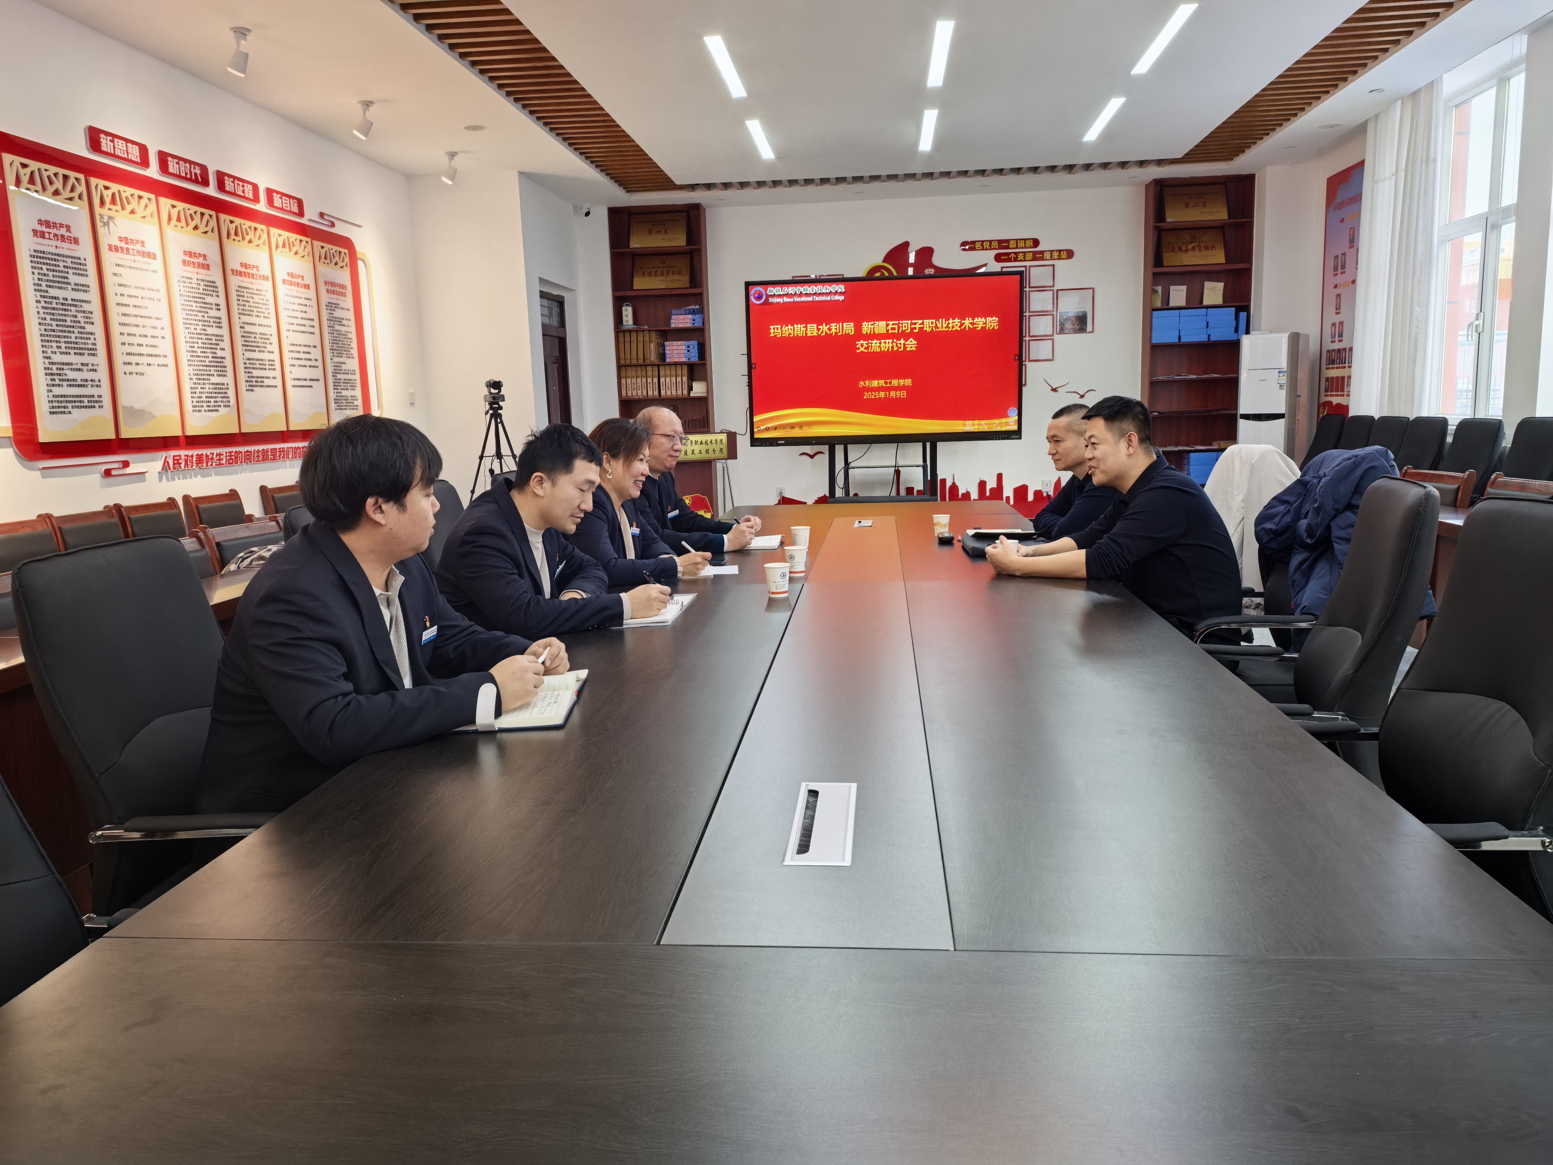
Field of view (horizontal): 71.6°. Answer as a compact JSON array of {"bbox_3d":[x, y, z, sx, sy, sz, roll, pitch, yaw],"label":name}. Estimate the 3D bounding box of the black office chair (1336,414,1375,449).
[{"bbox_3d":[4.487,-0.840,8.838,0.620,1.020,0.580,-1,9,6],"label":"black office chair"}]

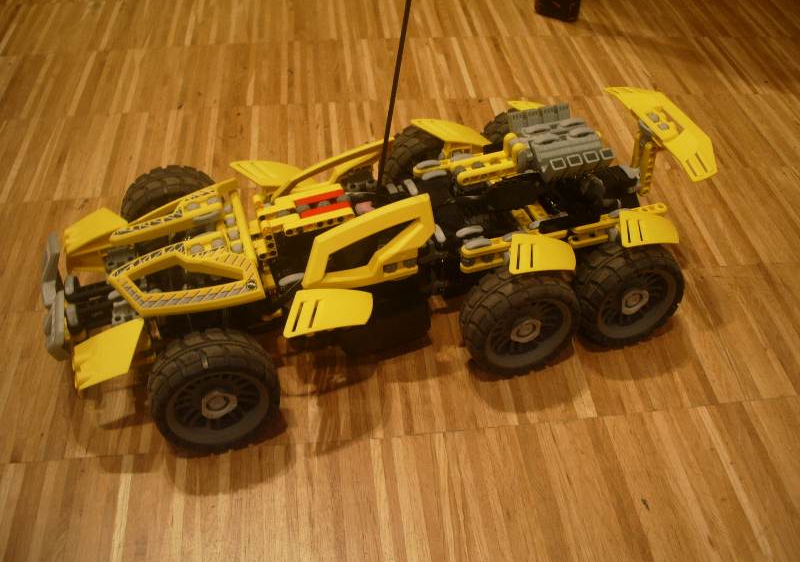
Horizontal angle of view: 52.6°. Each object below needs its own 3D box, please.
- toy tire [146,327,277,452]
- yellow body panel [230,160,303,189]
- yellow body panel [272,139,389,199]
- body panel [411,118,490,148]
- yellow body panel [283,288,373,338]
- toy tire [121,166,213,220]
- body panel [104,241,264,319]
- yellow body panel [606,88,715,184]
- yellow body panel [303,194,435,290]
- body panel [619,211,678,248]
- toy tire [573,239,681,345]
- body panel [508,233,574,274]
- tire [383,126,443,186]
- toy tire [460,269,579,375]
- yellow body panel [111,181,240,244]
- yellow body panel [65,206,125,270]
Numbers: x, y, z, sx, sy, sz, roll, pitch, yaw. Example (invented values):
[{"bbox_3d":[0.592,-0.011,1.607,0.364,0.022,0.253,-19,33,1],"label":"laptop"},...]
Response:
[{"bbox_3d":[-0.133,0.081,0.587,0.094,0.094,0.046,-12,45,-15],"label":"toy tire"},{"bbox_3d":[-0.109,-0.089,0.719,0.076,0.028,0.046,-12,45,-15],"label":"yellow body panel"},{"bbox_3d":[-0.055,-0.090,0.689,0.113,0.071,0.029,-12,45,-15],"label":"yellow body panel"},{"bbox_3d":[0.049,-0.131,0.730,0.066,0.024,0.041,-13,46,-14],"label":"body panel"},{"bbox_3d":[-0.053,0.024,0.599,0.076,0.028,0.046,-12,45,-15],"label":"yellow body panel"},{"bbox_3d":[-0.202,-0.057,0.733,0.094,0.094,0.046,-12,45,-15],"label":"toy tire"},{"bbox_3d":[-0.153,0.000,0.577,0.104,0.016,0.057,-16,70,-5],"label":"body panel"},{"bbox_3d":[0.225,-0.131,0.688,0.036,0.015,0.143,-21,47,-5],"label":"yellow body panel"},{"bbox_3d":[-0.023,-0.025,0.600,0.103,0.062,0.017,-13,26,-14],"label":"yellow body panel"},{"bbox_3d":[0.193,-0.039,0.636,0.065,0.024,0.043,-13,46,-14],"label":"body panel"},{"bbox_3d":[0.182,0.009,0.650,0.084,0.084,0.046,-13,46,-14],"label":"toy tire"},{"bbox_3d":[0.108,-0.019,0.633,0.071,0.028,0.046,-12,45,-15],"label":"body panel"},{"bbox_3d":[0.028,-0.106,0.794,0.094,0.094,0.046,-12,45,-15],"label":"tire"},{"bbox_3d":[0.096,0.031,0.648,0.094,0.094,0.046,-12,45,-15],"label":"toy tire"},{"bbox_3d":[-0.173,-0.051,0.630,0.104,0.016,0.057,-22,23,-11],"label":"yellow body panel"},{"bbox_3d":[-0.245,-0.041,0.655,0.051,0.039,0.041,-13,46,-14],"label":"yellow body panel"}]

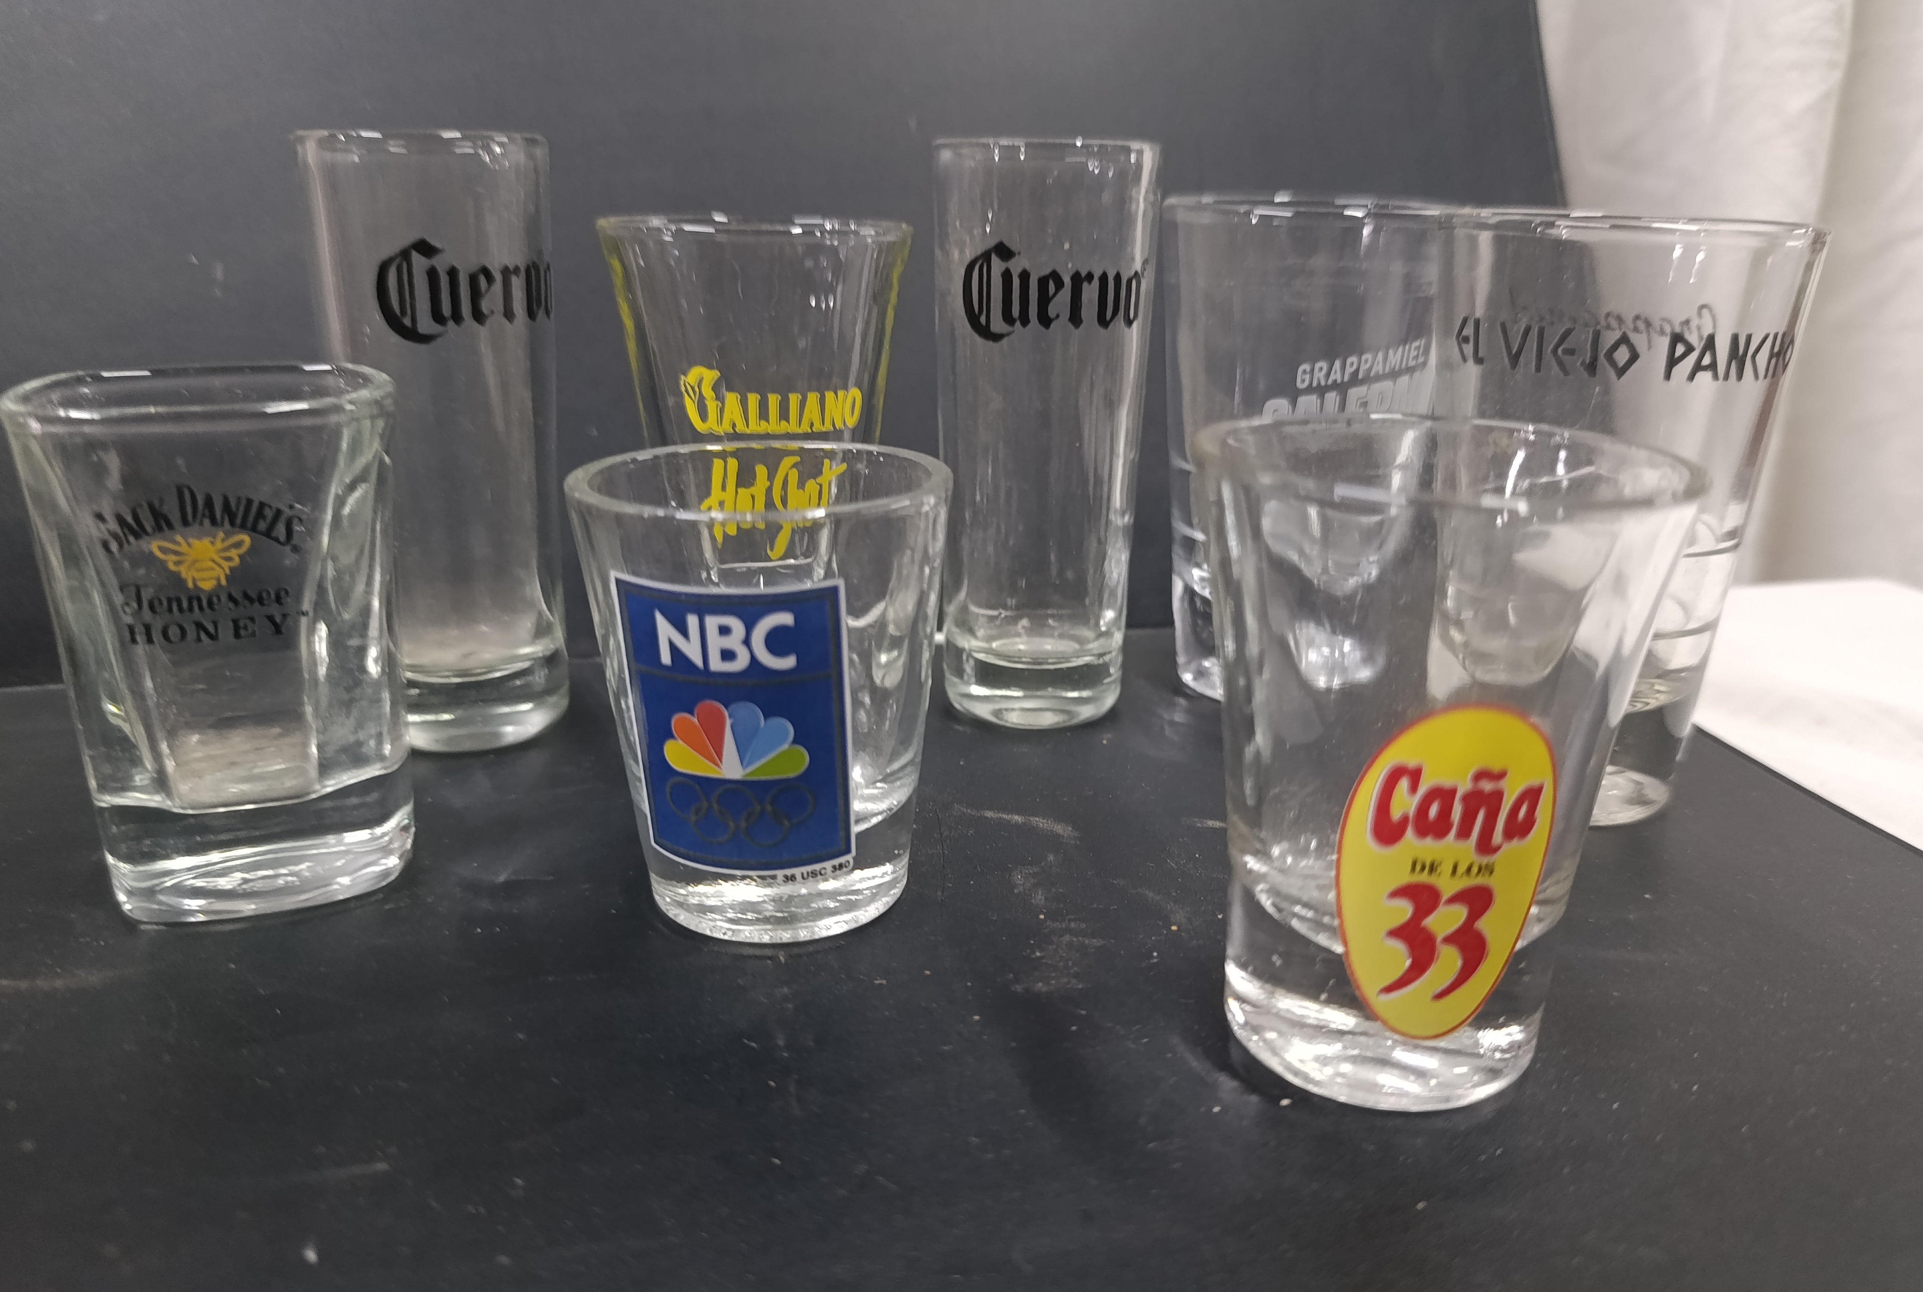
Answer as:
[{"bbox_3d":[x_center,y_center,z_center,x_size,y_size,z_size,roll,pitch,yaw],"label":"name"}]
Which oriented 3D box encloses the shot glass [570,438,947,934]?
[{"bbox_3d":[-0.027,0.006,0.189,0.051,0.060,0.051,1,19,2],"label":"shot glass"}]

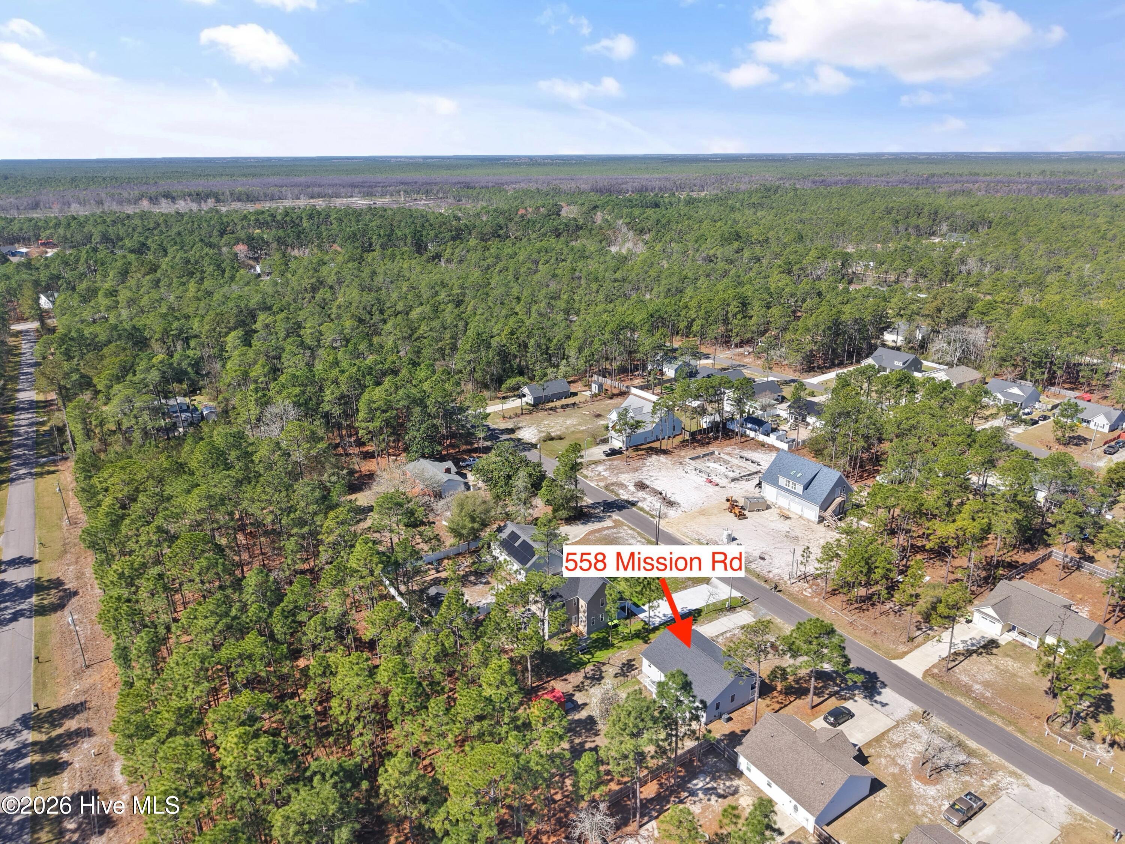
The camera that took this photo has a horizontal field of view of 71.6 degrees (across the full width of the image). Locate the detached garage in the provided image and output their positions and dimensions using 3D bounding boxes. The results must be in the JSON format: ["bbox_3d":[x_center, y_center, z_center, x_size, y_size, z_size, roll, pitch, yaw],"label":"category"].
[{"bbox_3d":[54.470,13.454,173.281,12.090,9.930,16.610,-12,22,-31],"label":"detached garage"}]

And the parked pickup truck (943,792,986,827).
[{"bbox_3d":[47.788,45.961,92.862,5.600,1.780,1.880,-13,23,-32],"label":"parked pickup truck"}]

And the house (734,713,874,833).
[{"bbox_3d":[30.742,42.173,97.524,12.780,5.500,13.020,-12,22,-31],"label":"house"}]

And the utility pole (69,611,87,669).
[{"bbox_3d":[-74.147,33.383,119.167,0.700,10.092,0.500,-13,22,-30],"label":"utility pole"}]

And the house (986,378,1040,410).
[{"bbox_3d":[139.581,-9.190,244.036,12.770,5.980,14.392,-12,22,-30],"label":"house"}]

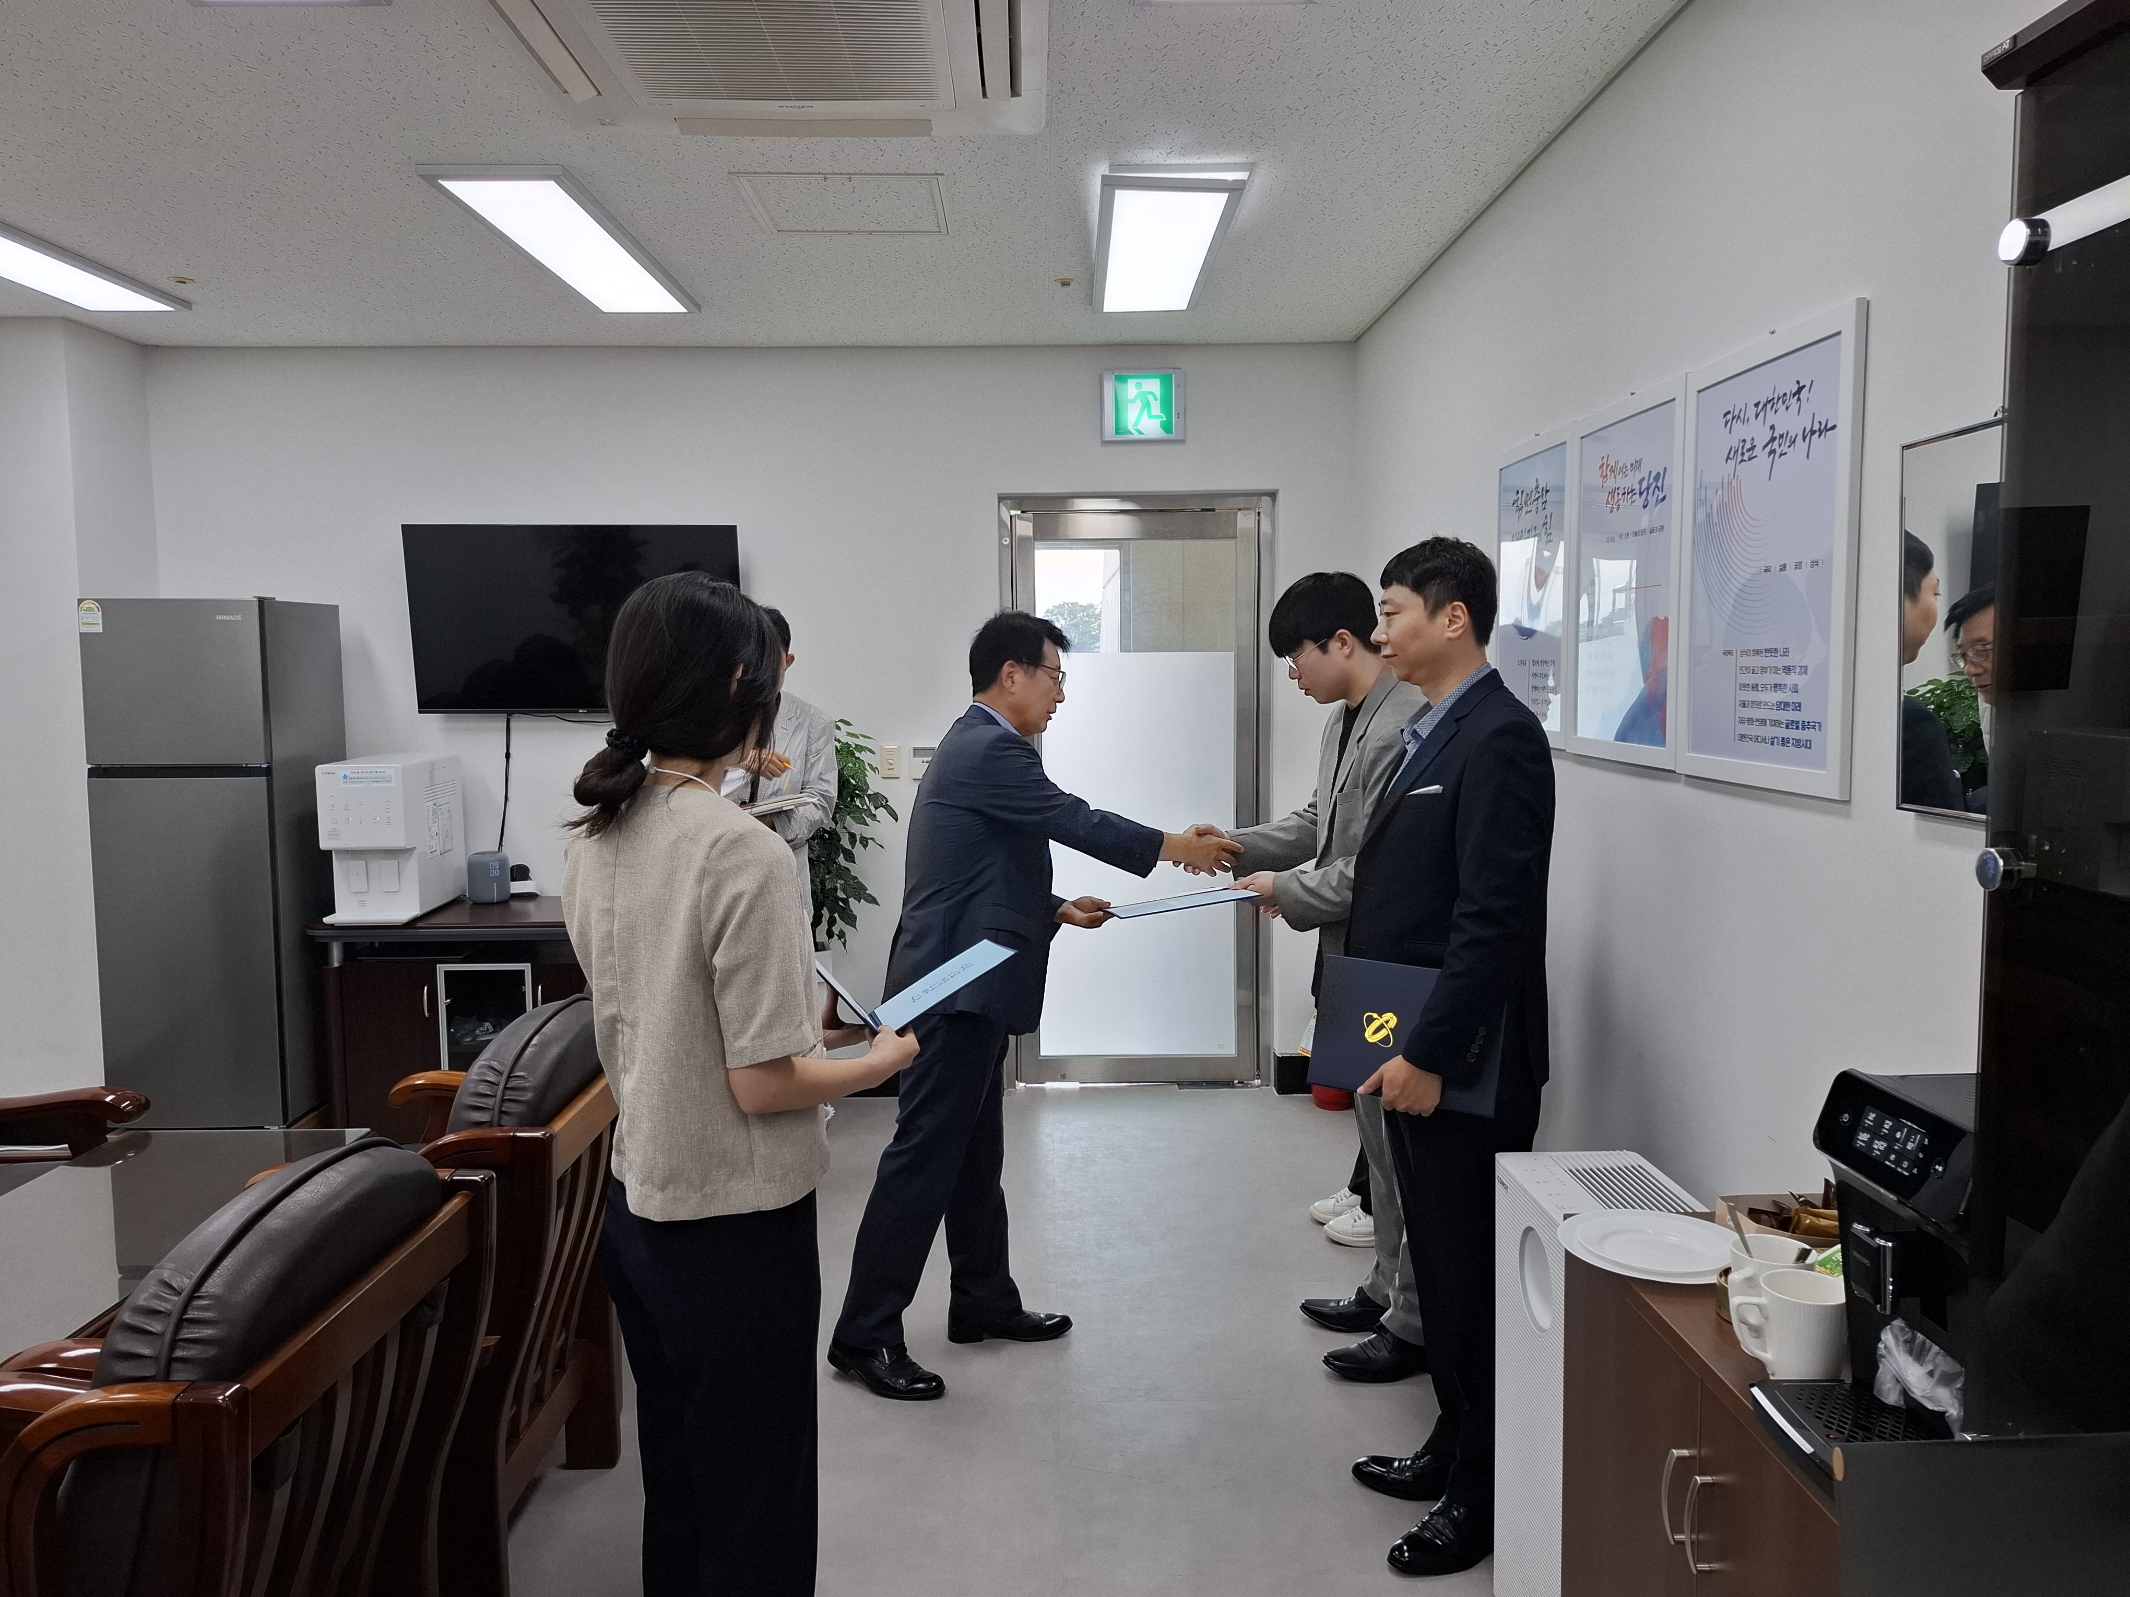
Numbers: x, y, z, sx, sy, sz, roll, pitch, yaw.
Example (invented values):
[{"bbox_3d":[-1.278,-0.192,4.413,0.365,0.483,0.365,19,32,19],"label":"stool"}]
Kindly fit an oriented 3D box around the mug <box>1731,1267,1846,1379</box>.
[{"bbox_3d":[0.794,0.585,1.549,0.122,0.095,0.088,-1,5,-1],"label":"mug"}]

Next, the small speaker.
[{"bbox_3d":[-2.023,0.272,4.954,0.140,0.178,0.140,-4,7,-37],"label":"small speaker"}]

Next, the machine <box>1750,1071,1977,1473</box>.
[{"bbox_3d":[0.884,0.466,1.328,0.410,0.371,0.246,-1,5,-1],"label":"machine"}]

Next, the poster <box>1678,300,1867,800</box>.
[{"bbox_3d":[1.050,-0.350,2.132,0.020,0.662,0.500,0,5,-1],"label":"poster"}]

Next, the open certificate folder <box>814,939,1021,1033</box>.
[{"bbox_3d":[-0.279,0.273,2.116,0.360,0.143,0.309,7,-3,-11],"label":"open certificate folder"}]

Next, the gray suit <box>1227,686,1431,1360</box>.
[{"bbox_3d":[0.599,0.441,3.054,0.480,1.430,0.500,-1,5,-6],"label":"gray suit"}]

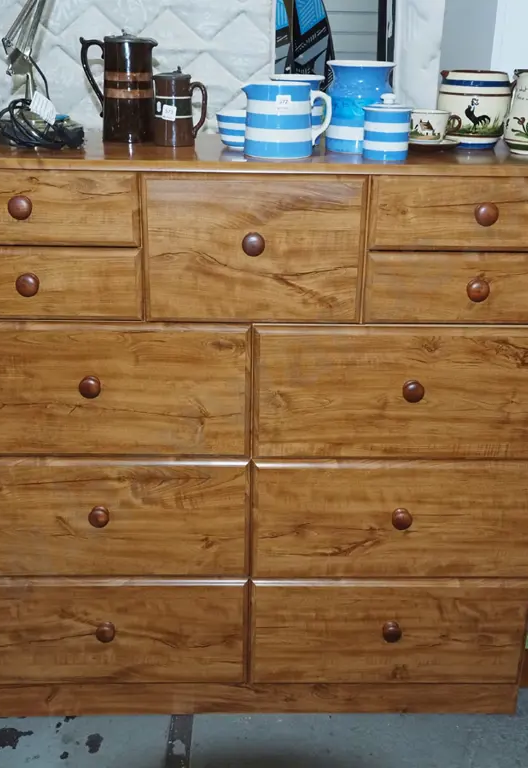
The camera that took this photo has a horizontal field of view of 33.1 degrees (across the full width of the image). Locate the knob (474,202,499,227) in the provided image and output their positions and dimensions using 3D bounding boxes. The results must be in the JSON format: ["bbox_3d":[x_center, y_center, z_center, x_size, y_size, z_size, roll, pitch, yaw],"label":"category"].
[{"bbox_3d":[0.386,-0.294,1.541,0.040,0.040,0.030,0,22,-2],"label":"knob"}]

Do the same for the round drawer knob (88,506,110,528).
[{"bbox_3d":[-0.326,0.264,1.762,0.040,0.040,0.032,0,22,-1],"label":"round drawer knob"}]

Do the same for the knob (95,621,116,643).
[{"bbox_3d":[-0.331,0.518,1.854,0.040,0.040,0.030,0,22,-2],"label":"knob"}]

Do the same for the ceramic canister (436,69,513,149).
[{"bbox_3d":[0.411,-0.525,1.699,0.160,0.138,0.144,-3,23,-9],"label":"ceramic canister"}]

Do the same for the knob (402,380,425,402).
[{"bbox_3d":[0.280,0.013,1.669,0.040,0.040,0.032,0,22,-1],"label":"knob"}]

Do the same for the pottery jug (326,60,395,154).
[{"bbox_3d":[0.180,-0.511,1.638,0.127,0.151,0.127,0,22,-1],"label":"pottery jug"}]

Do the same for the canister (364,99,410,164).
[{"bbox_3d":[0.214,-0.450,1.550,0.085,0.108,0.085,0,22,-1],"label":"canister"}]

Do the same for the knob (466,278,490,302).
[{"bbox_3d":[0.384,-0.168,1.596,0.040,0.040,0.032,0,22,-1],"label":"knob"}]

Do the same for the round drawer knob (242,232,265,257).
[{"bbox_3d":[-0.017,-0.246,1.556,0.040,0.040,0.032,0,22,-1],"label":"round drawer knob"}]

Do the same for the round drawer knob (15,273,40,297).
[{"bbox_3d":[-0.418,-0.175,1.568,0.040,0.040,0.030,0,22,-2],"label":"round drawer knob"}]

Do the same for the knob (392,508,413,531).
[{"bbox_3d":[0.276,0.270,1.769,0.040,0.040,0.030,0,22,-2],"label":"knob"}]

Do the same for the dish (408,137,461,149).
[{"bbox_3d":[0.307,-0.447,1.661,0.122,0.020,0.122,1,22,0],"label":"dish"}]

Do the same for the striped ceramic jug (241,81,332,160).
[{"bbox_3d":[0.040,-0.473,1.586,0.159,0.121,0.123,-2,22,-7],"label":"striped ceramic jug"}]

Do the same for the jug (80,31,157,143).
[{"bbox_3d":[-0.277,-0.578,1.723,0.146,0.201,0.098,3,22,5],"label":"jug"}]

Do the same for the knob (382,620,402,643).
[{"bbox_3d":[0.272,0.526,1.880,0.040,0.040,0.032,0,22,-1],"label":"knob"}]

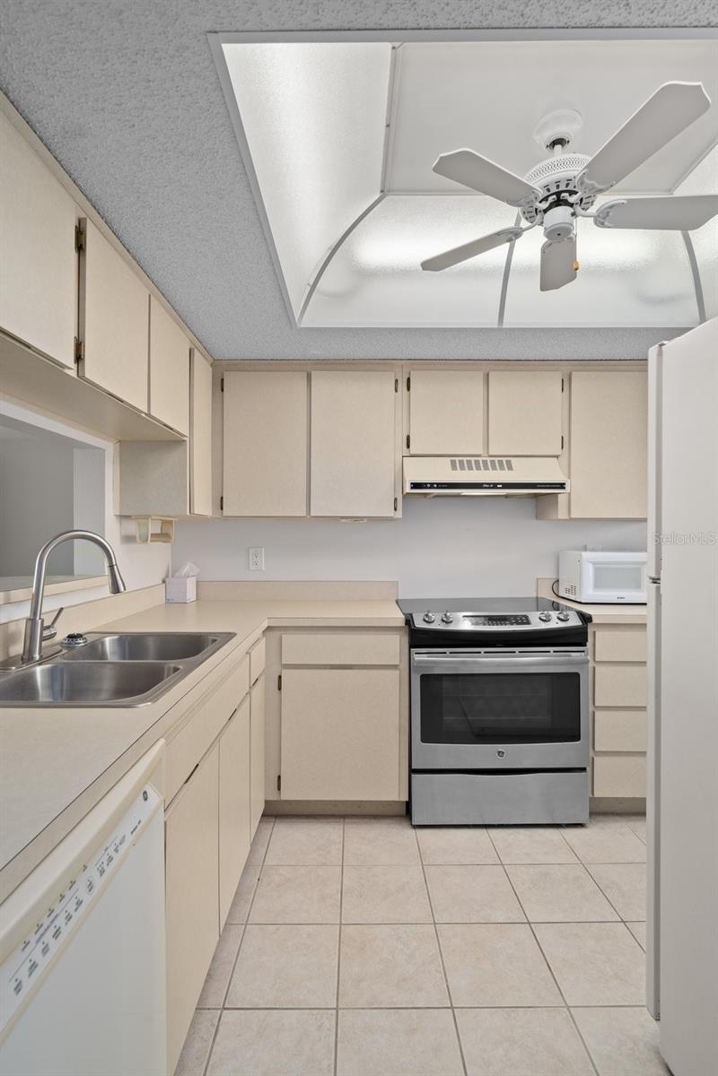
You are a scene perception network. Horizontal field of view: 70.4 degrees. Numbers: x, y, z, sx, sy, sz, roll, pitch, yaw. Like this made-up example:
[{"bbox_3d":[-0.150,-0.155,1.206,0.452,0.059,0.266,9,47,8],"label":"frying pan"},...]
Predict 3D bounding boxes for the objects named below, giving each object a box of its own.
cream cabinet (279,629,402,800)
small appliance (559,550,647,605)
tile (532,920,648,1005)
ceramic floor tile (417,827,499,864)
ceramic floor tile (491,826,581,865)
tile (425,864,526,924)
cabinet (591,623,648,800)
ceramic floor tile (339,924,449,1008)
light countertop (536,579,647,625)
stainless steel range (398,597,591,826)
[{"bbox_3d":[-0.073,0.762,2.500,0.560,0.760,0.600,0,0,0],"label":"cream cabinet"},{"bbox_3d":[1.315,0.202,2.650,0.450,0.260,0.320,0,0,0],"label":"small appliance"},{"bbox_3d":[0.706,1.254,1.501,0.302,0.010,0.294,0,0,0],"label":"tile"},{"bbox_3d":[0.397,1.252,2.086,0.302,0.010,0.294,0,0,0],"label":"ceramic floor tile"},{"bbox_3d":[0.702,1.252,2.088,0.302,0.010,0.294,0,0,0],"label":"ceramic floor tile"},{"bbox_3d":[0.402,1.263,1.807,0.303,0.010,0.295,0,0,0],"label":"tile"},{"bbox_3d":[1.215,0.762,2.530,0.420,0.775,0.600,0,0,0],"label":"cabinet"},{"bbox_3d":[0.097,1.263,1.507,0.303,0.010,0.295,0,0,0],"label":"ceramic floor tile"},{"bbox_3d":[1.260,0.295,2.490,0.560,0.147,0.620,0,0,0],"label":"light countertop"},{"bbox_3d":[0.600,0.797,2.460,0.785,0.920,0.670,0,0,0],"label":"stainless steel range"}]

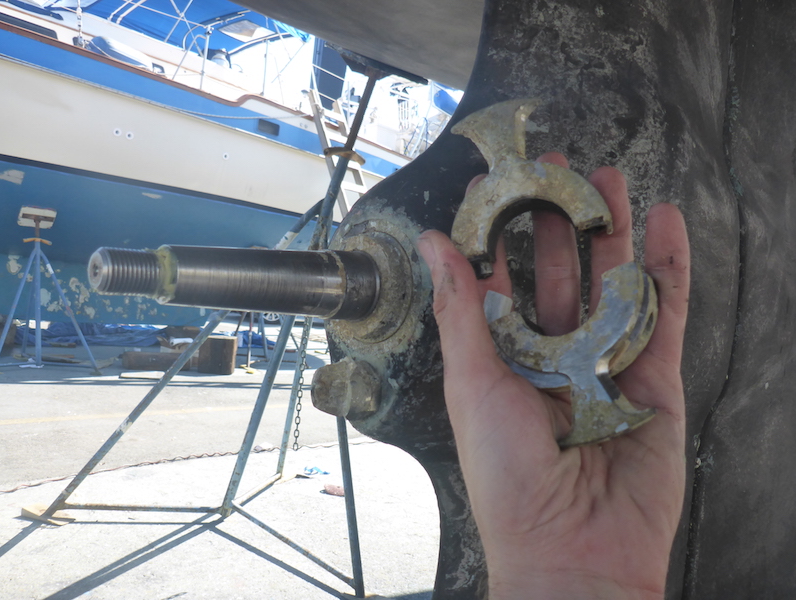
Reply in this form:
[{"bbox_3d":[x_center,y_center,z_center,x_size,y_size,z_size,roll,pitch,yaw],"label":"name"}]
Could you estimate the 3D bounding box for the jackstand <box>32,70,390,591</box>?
[{"bbox_3d":[-0.468,0.018,2.486,1.253,1.795,1.150,5,0,44],"label":"jackstand"}]

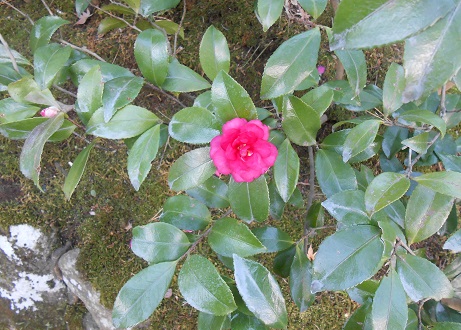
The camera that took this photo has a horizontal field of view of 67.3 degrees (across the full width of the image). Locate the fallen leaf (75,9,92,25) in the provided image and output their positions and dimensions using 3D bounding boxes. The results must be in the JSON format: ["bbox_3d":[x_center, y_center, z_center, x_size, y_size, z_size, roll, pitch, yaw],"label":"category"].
[{"bbox_3d":[-0.267,-0.265,0.625,0.035,0.010,0.036,32,73,17],"label":"fallen leaf"}]

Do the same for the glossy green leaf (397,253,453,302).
[{"bbox_3d":[0.235,0.136,0.420,0.081,0.012,0.043,36,75,-6],"label":"glossy green leaf"}]

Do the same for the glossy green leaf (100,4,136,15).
[{"bbox_3d":[-0.171,-0.238,0.530,0.053,0.012,0.030,6,31,0],"label":"glossy green leaf"}]

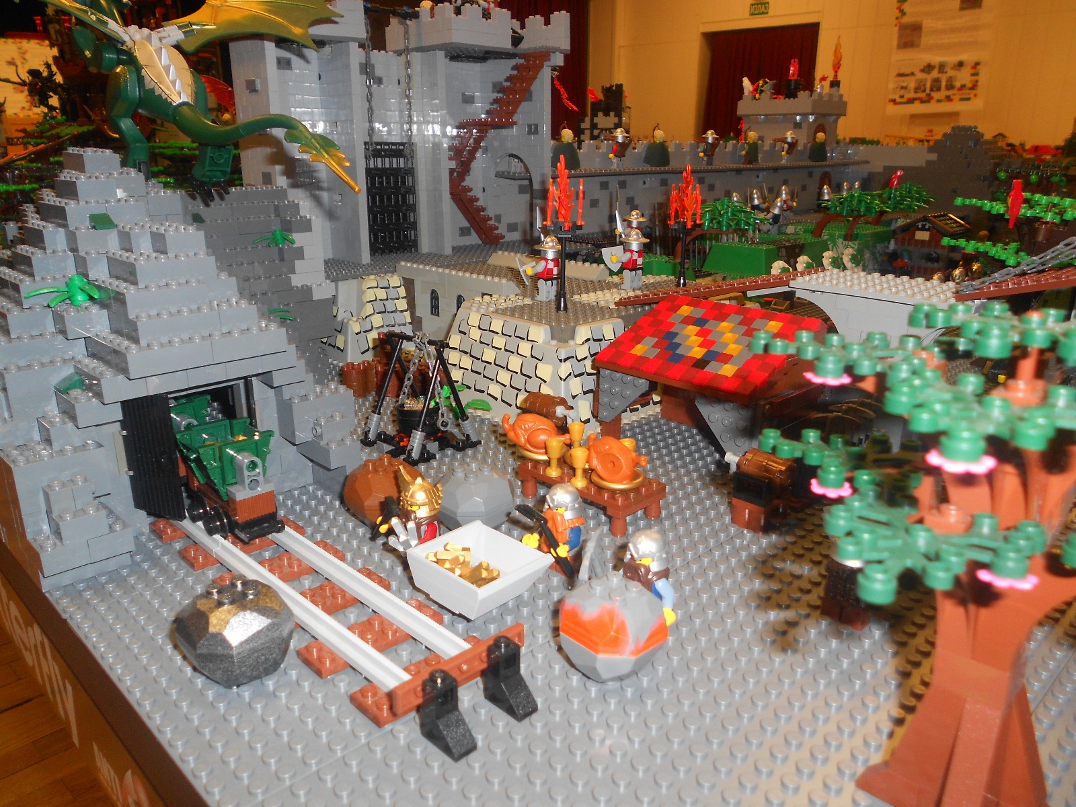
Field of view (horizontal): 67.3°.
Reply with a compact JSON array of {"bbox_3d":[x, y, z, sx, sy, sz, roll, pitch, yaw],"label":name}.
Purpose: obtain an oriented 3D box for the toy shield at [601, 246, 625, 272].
[{"bbox_3d":[0.057,-0.106,0.600,0.016,0.019,0.008,-7,13,5],"label":"toy shield"}]

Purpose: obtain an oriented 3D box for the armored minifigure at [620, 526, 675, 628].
[{"bbox_3d":[0.038,0.062,0.284,0.017,0.036,0.024,-16,24,-42],"label":"armored minifigure"}]

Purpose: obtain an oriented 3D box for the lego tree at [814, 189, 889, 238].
[{"bbox_3d":[0.366,-0.224,0.950,0.068,0.053,0.068,-16,24,-42],"label":"lego tree"}]

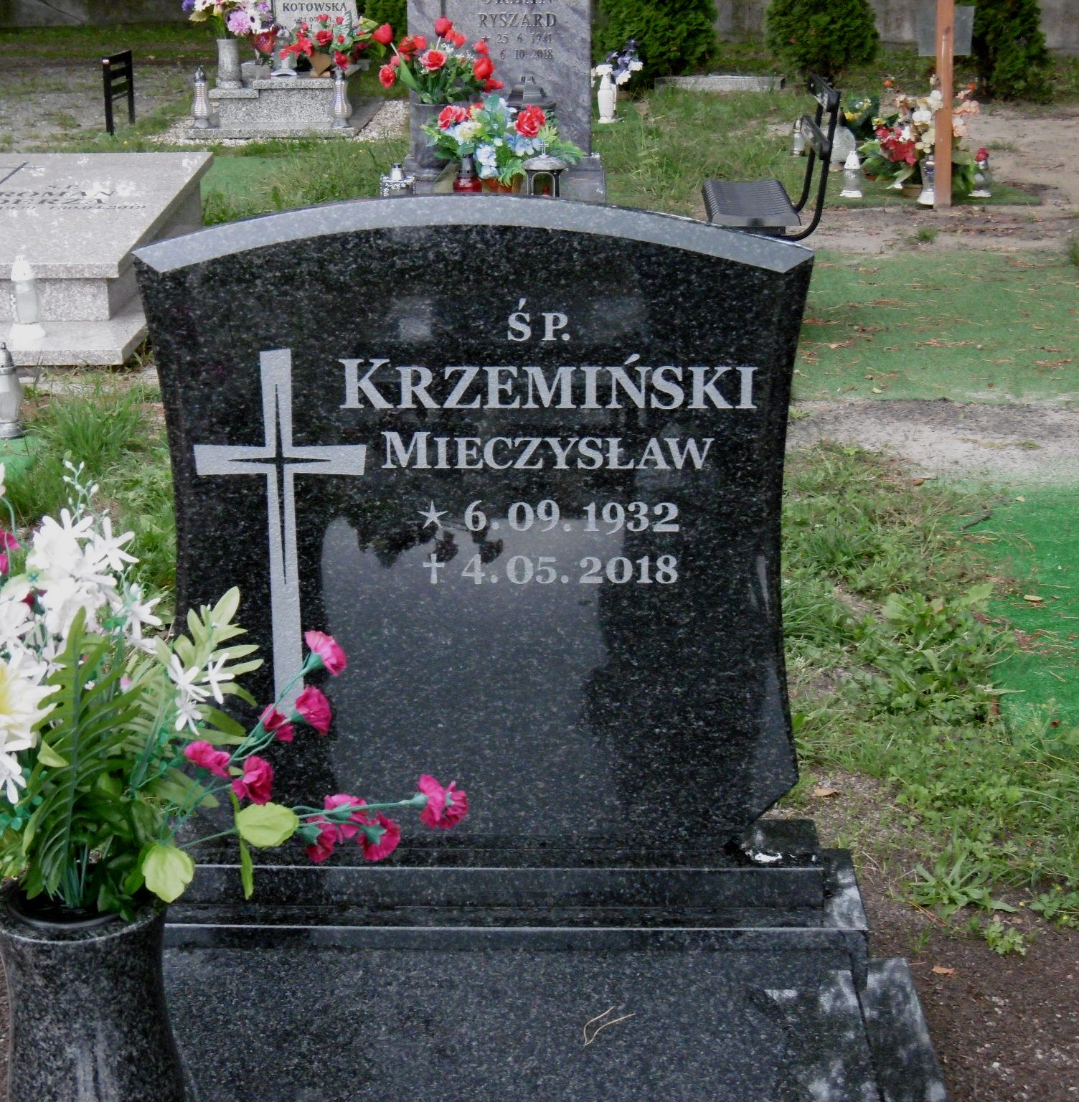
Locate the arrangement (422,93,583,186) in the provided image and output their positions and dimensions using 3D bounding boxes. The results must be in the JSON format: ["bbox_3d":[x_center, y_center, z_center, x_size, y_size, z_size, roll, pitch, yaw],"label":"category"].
[{"bbox_3d":[-0.141,-1.548,9.450,0.603,0.370,0.380,-1,15,-1],"label":"arrangement"}]

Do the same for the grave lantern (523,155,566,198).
[{"bbox_3d":[0.017,-1.391,9.380,0.168,0.205,0.160,0,15,0],"label":"grave lantern"}]

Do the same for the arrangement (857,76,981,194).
[{"bbox_3d":[1.792,-1.965,11.829,0.586,0.530,0.450,2,15,8],"label":"arrangement"}]

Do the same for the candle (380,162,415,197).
[{"bbox_3d":[-0.534,-1.381,9.400,0.129,0.155,0.128,-1,15,-3],"label":"candle"}]

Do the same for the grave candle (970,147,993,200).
[{"bbox_3d":[2.123,-1.819,12.032,0.103,0.225,0.103,-1,14,0],"label":"grave candle"}]

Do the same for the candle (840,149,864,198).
[{"bbox_3d":[1.460,-1.758,11.679,0.104,0.213,0.104,1,15,7],"label":"candle"}]

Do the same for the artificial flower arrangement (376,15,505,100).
[{"bbox_3d":[-0.375,-1.852,9.450,0.465,0.340,0.380,-1,15,-2],"label":"artificial flower arrangement"}]

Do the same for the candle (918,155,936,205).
[{"bbox_3d":[1.785,-1.690,11.393,0.115,0.222,0.115,2,15,9],"label":"candle"}]

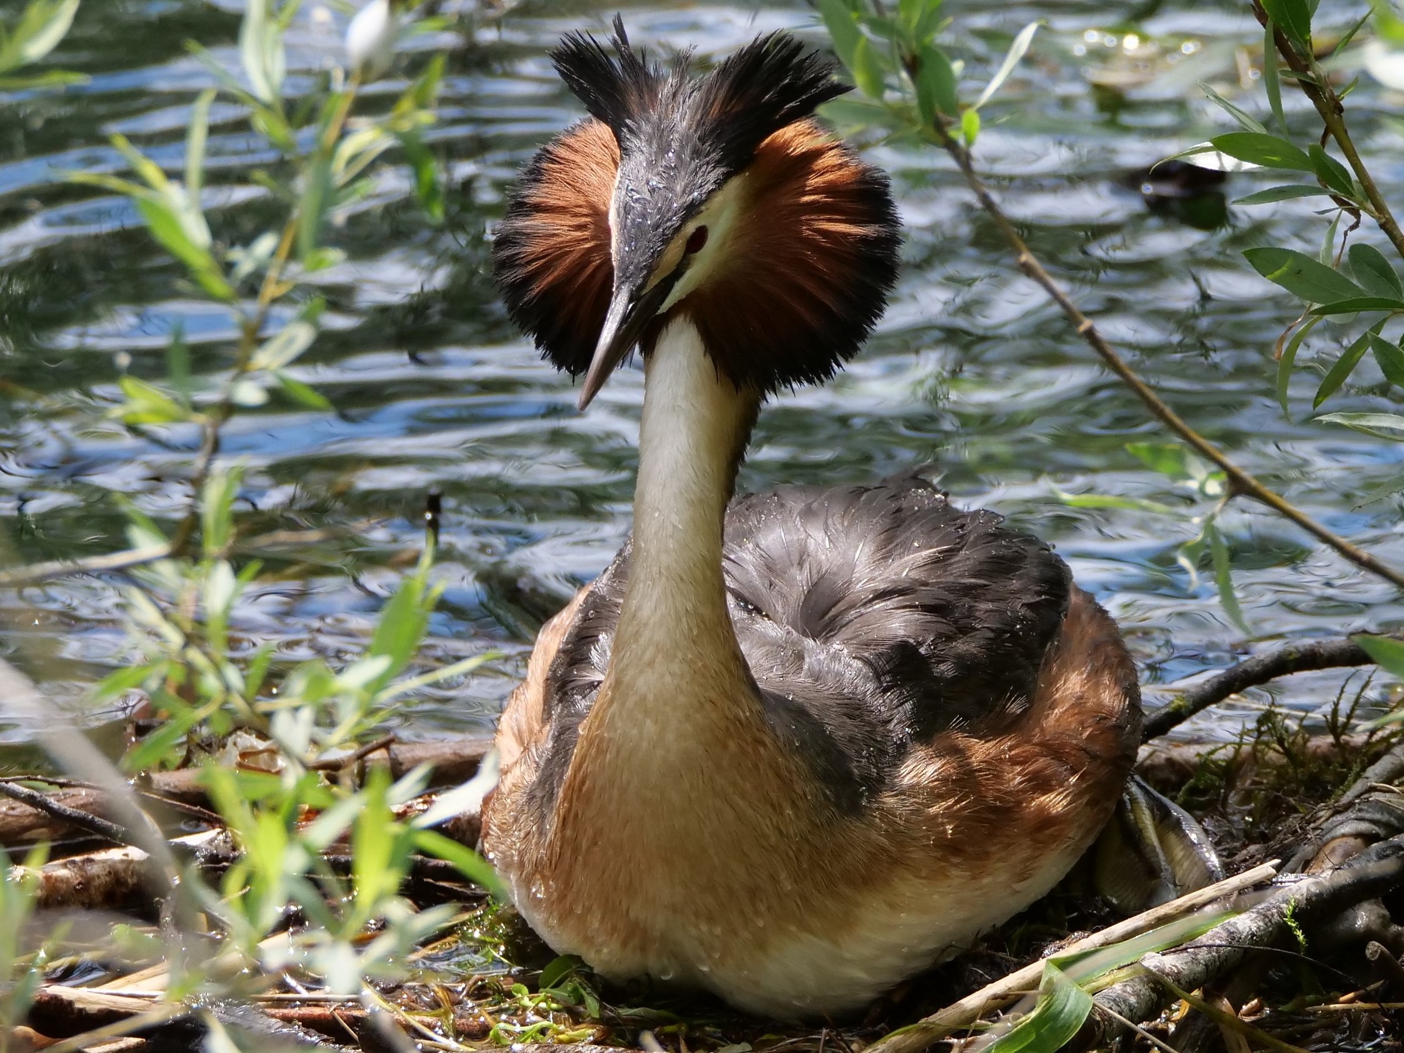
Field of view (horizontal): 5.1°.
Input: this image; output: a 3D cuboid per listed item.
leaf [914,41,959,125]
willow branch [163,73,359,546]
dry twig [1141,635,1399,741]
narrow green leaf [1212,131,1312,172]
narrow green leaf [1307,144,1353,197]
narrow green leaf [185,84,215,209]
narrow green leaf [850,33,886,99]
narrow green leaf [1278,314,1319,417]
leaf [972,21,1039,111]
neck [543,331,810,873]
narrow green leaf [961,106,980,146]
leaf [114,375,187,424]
[{"bbox_3d":[0.074,-0.140,5.000,0.014,0.025,0.009,0,13,0],"label":"leaf"},{"bbox_3d":[-0.125,-0.059,4.500,0.055,0.138,0.050,0,13,0],"label":"willow branch"},{"bbox_3d":[0.179,0.051,5.000,0.083,0.034,0.030,0,13,0],"label":"dry twig"},{"bbox_3d":[0.168,-0.112,4.750,0.034,0.004,0.011,14,50,-3],"label":"narrow green leaf"},{"bbox_3d":[0.189,-0.107,4.750,0.024,0.004,0.009,29,37,-15],"label":"narrow green leaf"},{"bbox_3d":[-0.140,-0.105,4.400,0.006,0.034,0.009,7,8,0],"label":"narrow green leaf"},{"bbox_3d":[0.050,-0.140,4.800,0.008,0.021,0.007,-12,-5,10],"label":"narrow green leaf"},{"bbox_3d":[0.179,-0.049,4.750,0.007,0.031,0.009,14,0,1],"label":"narrow green leaf"},{"bbox_3d":[0.093,-0.141,4.850,0.005,0.034,0.008,35,9,-12],"label":"leaf"},{"bbox_3d":[-0.007,0.020,4.800,0.075,0.165,0.075,0,13,0],"label":"neck"},{"bbox_3d":[0.085,-0.126,5.000,0.006,0.013,0.005,0,13,0],"label":"narrow green leaf"},{"bbox_3d":[-0.157,-0.036,4.500,0.021,0.015,0.012,0,13,0],"label":"leaf"}]

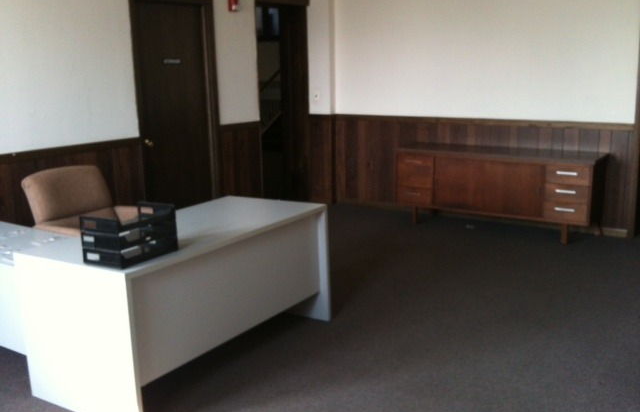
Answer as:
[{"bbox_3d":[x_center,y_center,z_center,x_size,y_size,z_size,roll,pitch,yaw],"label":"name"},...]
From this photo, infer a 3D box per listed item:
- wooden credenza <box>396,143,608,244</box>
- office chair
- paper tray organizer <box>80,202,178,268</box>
[{"bbox_3d":[1.642,-0.144,6.082,1.865,0.728,0.463,7,15,37],"label":"wooden credenza"},{"bbox_3d":[-1.644,0.196,4.710,0.680,0.830,0.660,6,14,32],"label":"office chair"},{"bbox_3d":[-0.852,0.124,2.916,0.233,0.213,0.340,6,14,30],"label":"paper tray organizer"}]

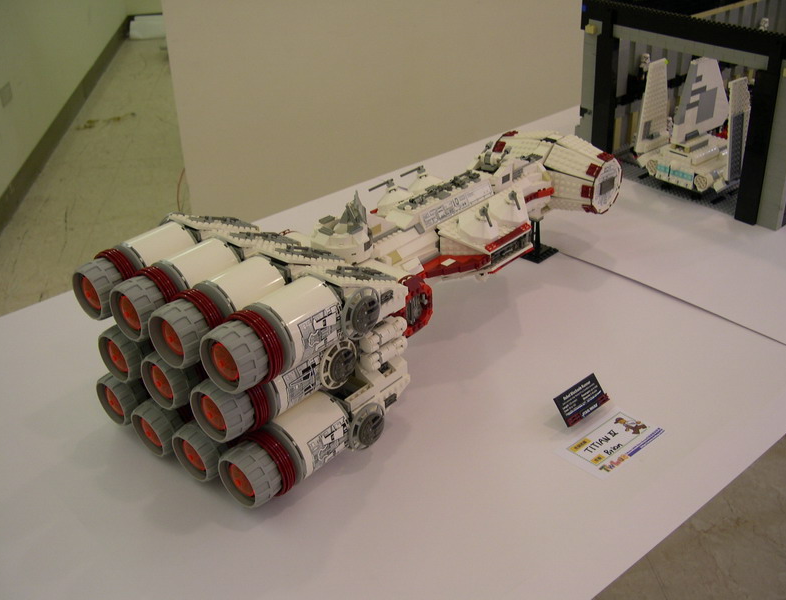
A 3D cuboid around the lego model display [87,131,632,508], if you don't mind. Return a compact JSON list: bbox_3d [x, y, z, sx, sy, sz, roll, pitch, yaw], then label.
[{"bbox_3d":[0.022,-0.055,0.979,0.256,0.203,0.685,22,38,37],"label":"lego model display"}]

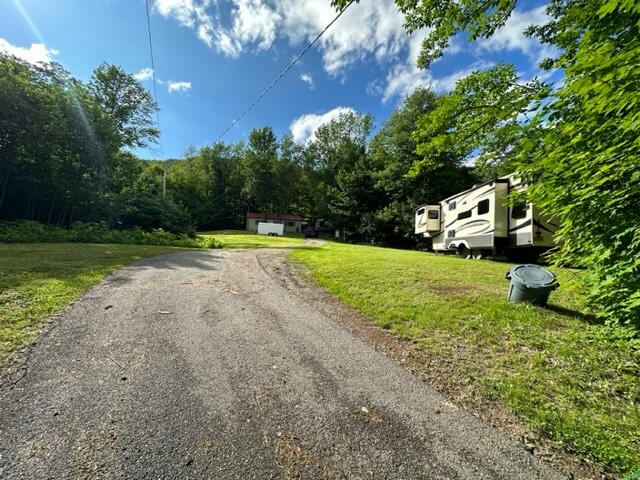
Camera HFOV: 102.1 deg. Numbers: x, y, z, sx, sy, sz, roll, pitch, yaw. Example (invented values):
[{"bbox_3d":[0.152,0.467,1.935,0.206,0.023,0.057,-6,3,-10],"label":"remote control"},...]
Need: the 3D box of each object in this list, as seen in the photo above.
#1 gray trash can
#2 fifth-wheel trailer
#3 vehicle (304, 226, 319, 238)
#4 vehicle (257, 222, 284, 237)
[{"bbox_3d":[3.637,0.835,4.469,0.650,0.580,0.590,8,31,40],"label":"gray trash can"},{"bbox_3d":[8.692,-0.818,14.552,3.000,3.650,10.500,2,-2,2],"label":"fifth-wheel trailer"},{"bbox_3d":[-1.178,-1.026,40.029,1.950,1.750,4.600,2,-2,-2],"label":"vehicle"},{"bbox_3d":[-9.049,-1.797,48.639,5.200,2.350,2.200,2,-2,-6],"label":"vehicle"}]

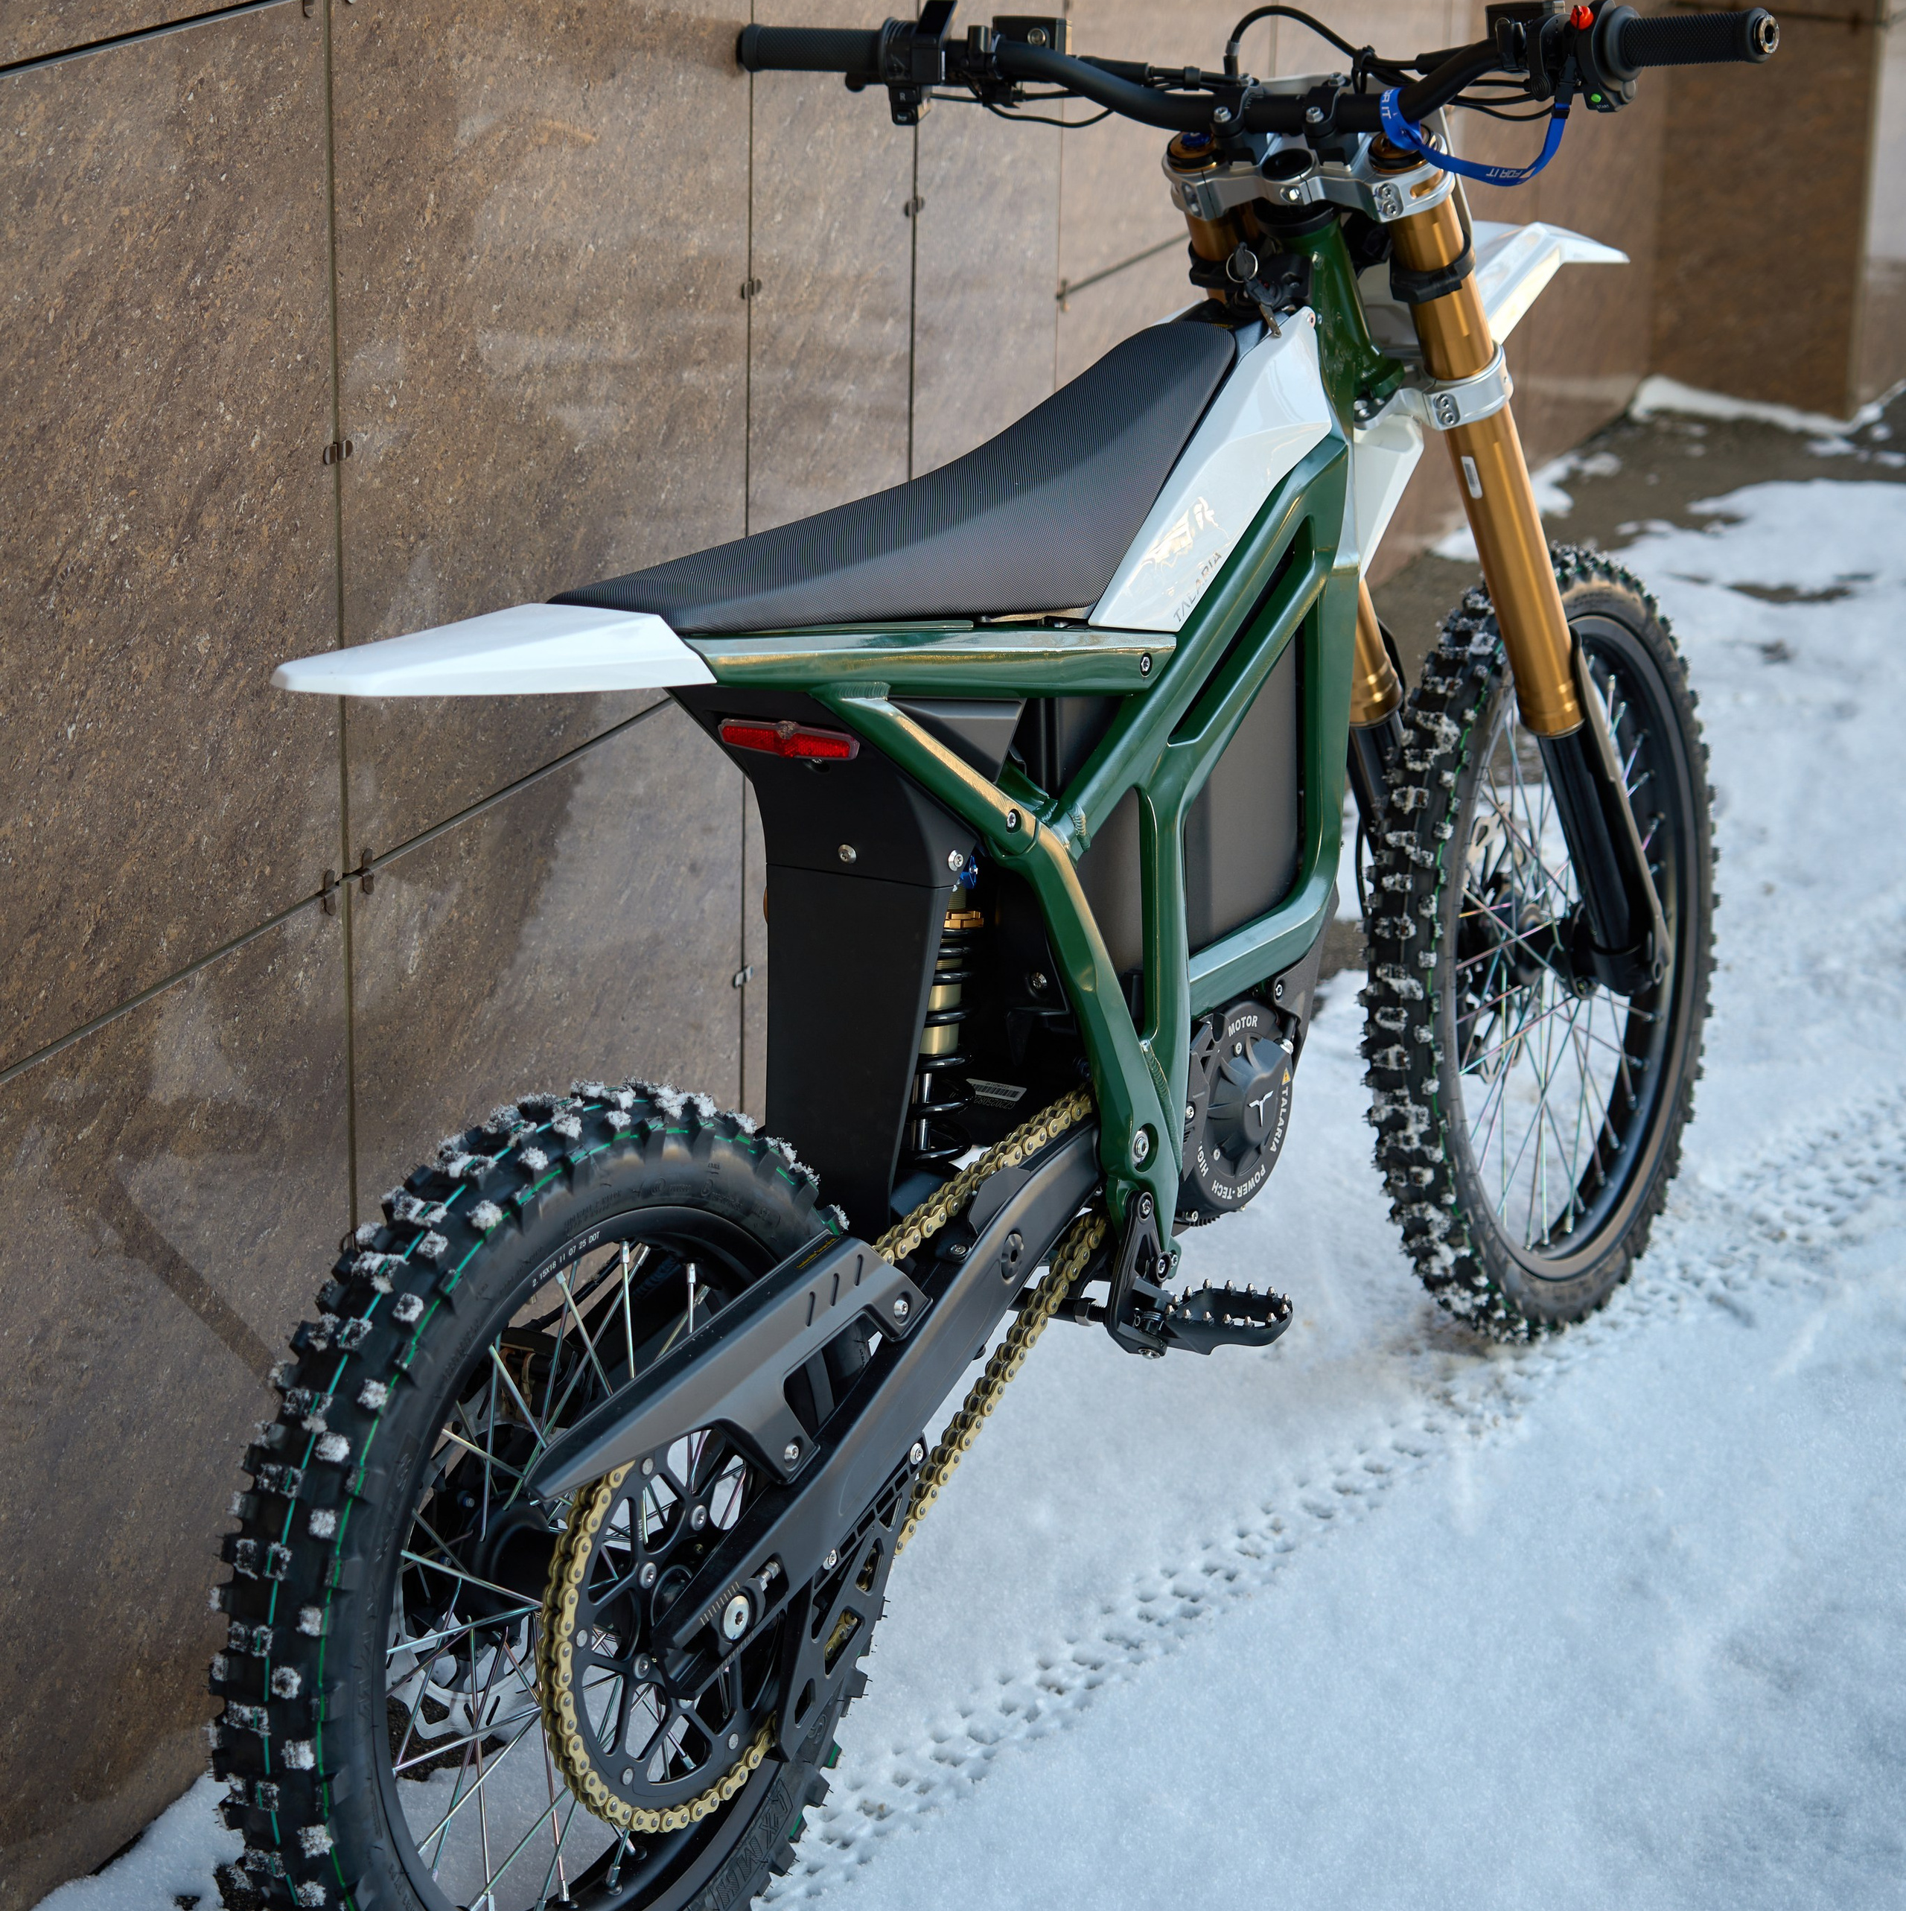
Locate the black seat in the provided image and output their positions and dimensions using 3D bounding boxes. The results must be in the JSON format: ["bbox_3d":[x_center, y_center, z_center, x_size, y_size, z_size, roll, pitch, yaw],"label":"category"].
[{"bbox_3d":[-0.017,-0.287,3.085,0.185,0.150,0.720,9,21,33],"label":"black seat"}]

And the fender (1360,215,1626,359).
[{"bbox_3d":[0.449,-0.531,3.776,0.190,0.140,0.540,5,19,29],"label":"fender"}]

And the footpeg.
[{"bbox_3d":[0.186,0.248,3.200,0.102,0.035,0.053,9,21,33],"label":"footpeg"}]

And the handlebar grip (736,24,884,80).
[{"bbox_3d":[-0.107,-0.672,3.479,0.124,0.037,0.037,7,20,27],"label":"handlebar grip"}]

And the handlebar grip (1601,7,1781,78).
[{"bbox_3d":[0.492,-0.610,3.131,0.124,0.039,0.039,5,19,33],"label":"handlebar grip"}]

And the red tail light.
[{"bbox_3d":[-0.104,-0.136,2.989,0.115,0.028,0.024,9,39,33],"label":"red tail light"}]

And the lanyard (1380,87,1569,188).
[{"bbox_3d":[0.360,-0.575,3.305,0.150,0.080,0.055,5,19,29],"label":"lanyard"}]

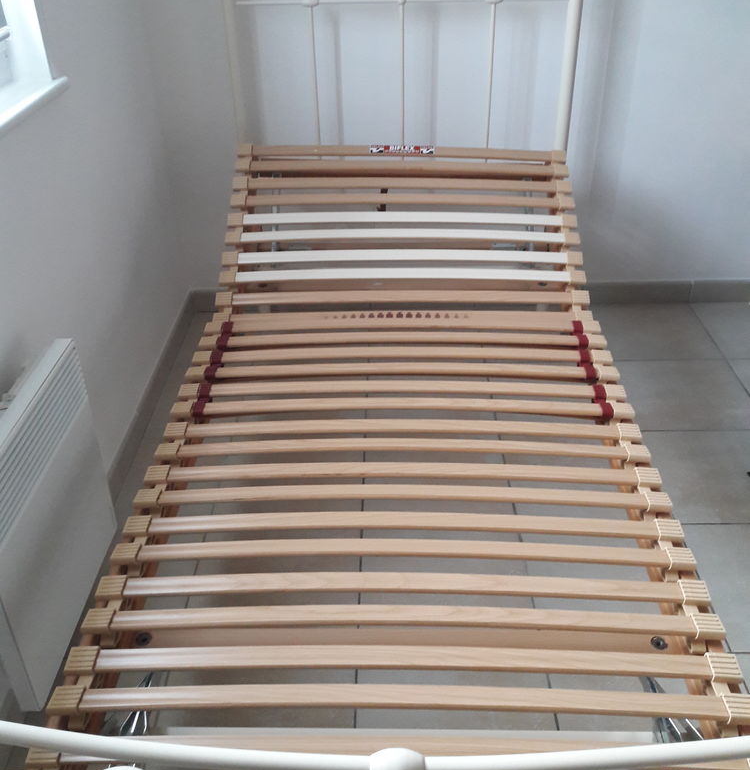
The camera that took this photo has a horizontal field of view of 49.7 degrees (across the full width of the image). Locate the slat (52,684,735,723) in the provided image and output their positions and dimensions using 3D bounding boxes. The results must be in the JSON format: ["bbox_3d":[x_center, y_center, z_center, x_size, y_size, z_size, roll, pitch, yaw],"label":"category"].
[{"bbox_3d":[0.030,0.398,1.022,0.855,0.027,0.036,0,33,2],"label":"slat"}]

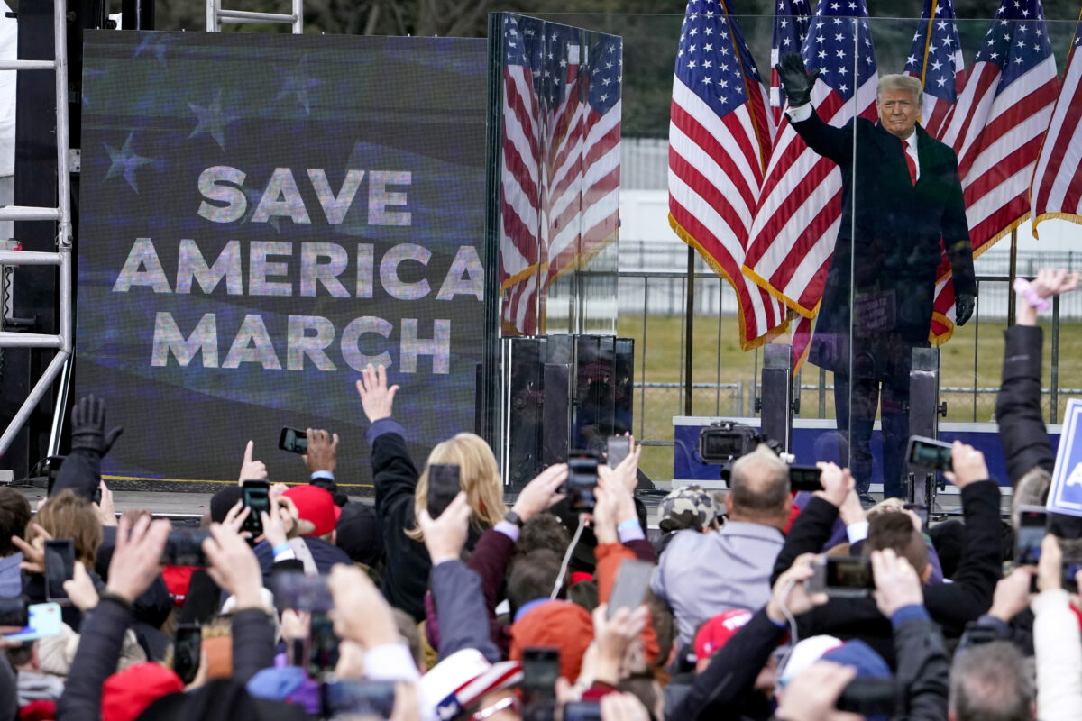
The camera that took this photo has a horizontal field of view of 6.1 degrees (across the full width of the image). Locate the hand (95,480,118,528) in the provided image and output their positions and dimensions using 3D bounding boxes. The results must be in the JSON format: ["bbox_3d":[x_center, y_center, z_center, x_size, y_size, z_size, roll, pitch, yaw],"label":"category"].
[{"bbox_3d":[-1.330,0.439,31.000,0.060,0.160,0.075,2,3,41],"label":"hand"}]

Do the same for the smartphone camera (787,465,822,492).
[{"bbox_3d":[0.805,0.356,30.500,0.152,0.075,0.010,1,1,0],"label":"smartphone camera"}]

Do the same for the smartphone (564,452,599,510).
[{"bbox_3d":[0.117,0.333,27.700,0.078,0.157,0.012,0,2,0],"label":"smartphone"}]

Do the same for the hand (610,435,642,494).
[{"bbox_3d":[0.260,0.315,31.000,0.090,0.190,0.075,-2,3,-37],"label":"hand"}]

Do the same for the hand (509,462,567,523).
[{"bbox_3d":[0.001,0.344,26.300,0.090,0.180,0.080,37,-14,32],"label":"hand"}]

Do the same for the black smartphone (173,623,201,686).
[{"bbox_3d":[-0.891,0.739,25.500,0.075,0.152,0.010,-3,-4,-5],"label":"black smartphone"}]

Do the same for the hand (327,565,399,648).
[{"bbox_3d":[-0.338,0.471,19.400,0.112,0.160,0.090,-20,-6,-16],"label":"hand"}]

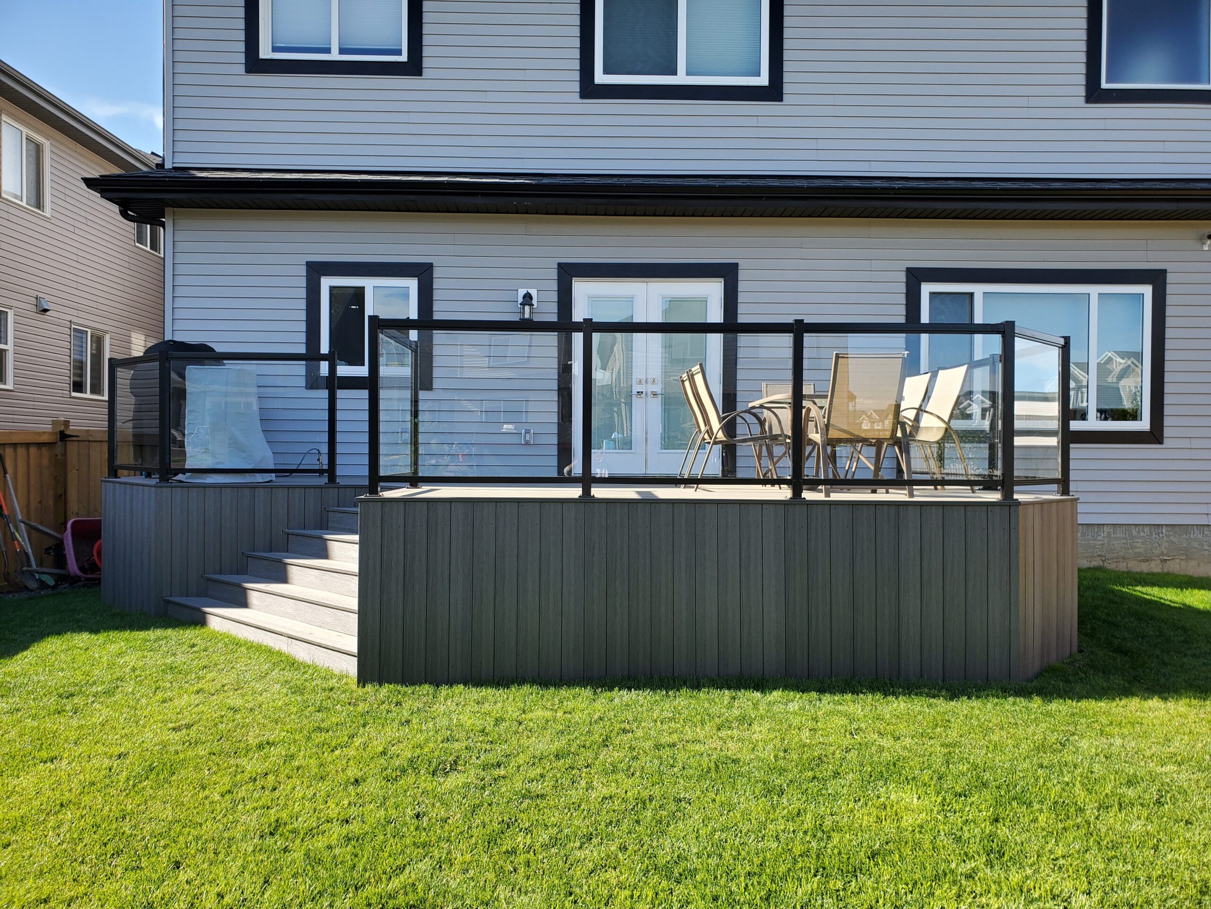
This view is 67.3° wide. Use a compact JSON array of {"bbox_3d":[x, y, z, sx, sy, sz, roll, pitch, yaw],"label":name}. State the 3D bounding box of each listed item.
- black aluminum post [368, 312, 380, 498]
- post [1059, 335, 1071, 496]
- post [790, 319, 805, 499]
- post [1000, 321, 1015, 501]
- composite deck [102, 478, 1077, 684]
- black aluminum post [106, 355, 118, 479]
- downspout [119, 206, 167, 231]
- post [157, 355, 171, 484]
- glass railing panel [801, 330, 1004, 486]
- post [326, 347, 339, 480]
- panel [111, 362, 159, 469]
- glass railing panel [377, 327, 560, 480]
[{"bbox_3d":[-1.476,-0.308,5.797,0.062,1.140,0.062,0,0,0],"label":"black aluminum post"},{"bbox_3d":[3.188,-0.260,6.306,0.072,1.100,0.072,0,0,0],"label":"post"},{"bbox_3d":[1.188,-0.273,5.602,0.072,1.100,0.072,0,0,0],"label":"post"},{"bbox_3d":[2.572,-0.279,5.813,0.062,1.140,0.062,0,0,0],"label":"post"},{"bbox_3d":[-0.706,0.848,7.550,8.170,1.170,3.700,0,0,0],"label":"composite deck"},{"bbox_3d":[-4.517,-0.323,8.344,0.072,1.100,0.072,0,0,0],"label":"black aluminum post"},{"bbox_3d":[-4.920,-2.520,9.750,0.550,0.270,0.090,0,0,0],"label":"downspout"},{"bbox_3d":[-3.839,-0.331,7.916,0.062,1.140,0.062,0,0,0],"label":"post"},{"bbox_3d":[1.898,-0.291,5.811,1.280,0.985,0.030,0,0,0],"label":"glass railing panel"},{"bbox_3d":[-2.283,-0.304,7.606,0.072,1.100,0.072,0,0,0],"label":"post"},{"bbox_3d":[-4.130,-0.343,8.008,0.924,0.920,0.025,1,0,43],"label":"panel"},{"bbox_3d":[-0.789,-0.310,5.600,1.210,0.920,0.025,0,0,0],"label":"glass railing panel"}]

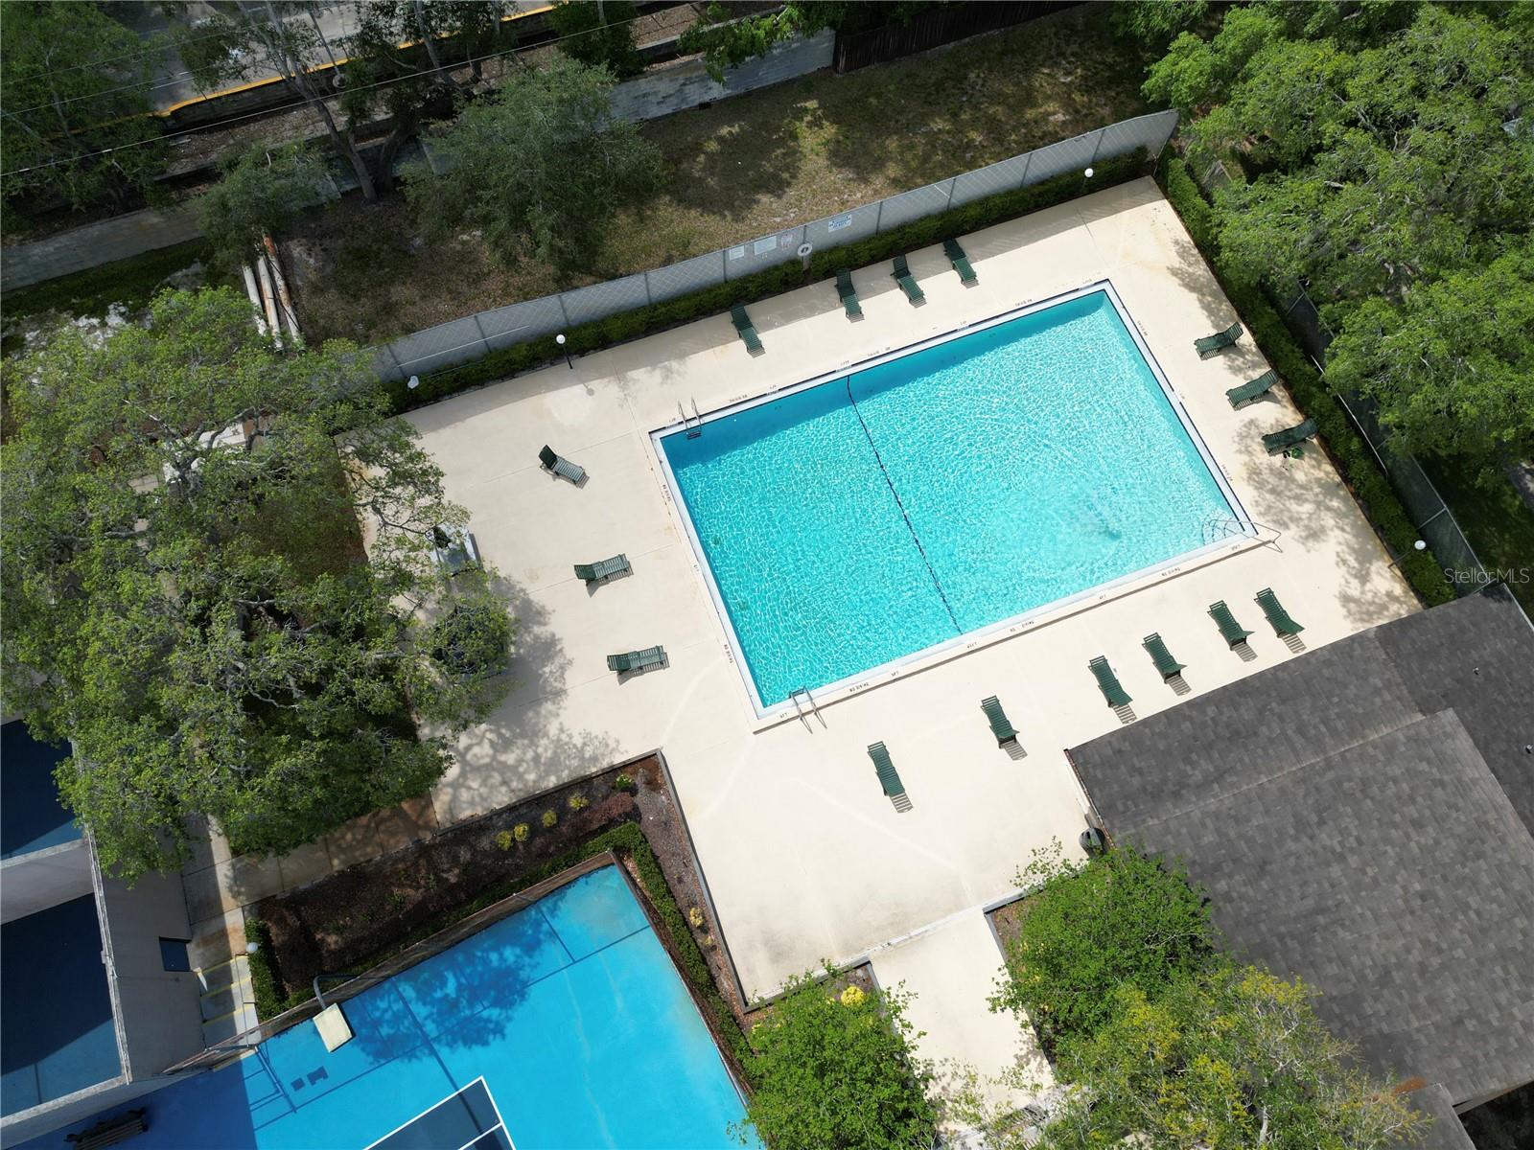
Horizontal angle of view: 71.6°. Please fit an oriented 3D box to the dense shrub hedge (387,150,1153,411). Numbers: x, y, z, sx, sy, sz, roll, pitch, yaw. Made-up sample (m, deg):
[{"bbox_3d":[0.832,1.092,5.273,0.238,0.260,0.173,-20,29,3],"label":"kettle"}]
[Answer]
[{"bbox_3d":[0.472,-11.338,40.540,31.500,1.150,0.800,-20,70,-7],"label":"dense shrub hedge"}]

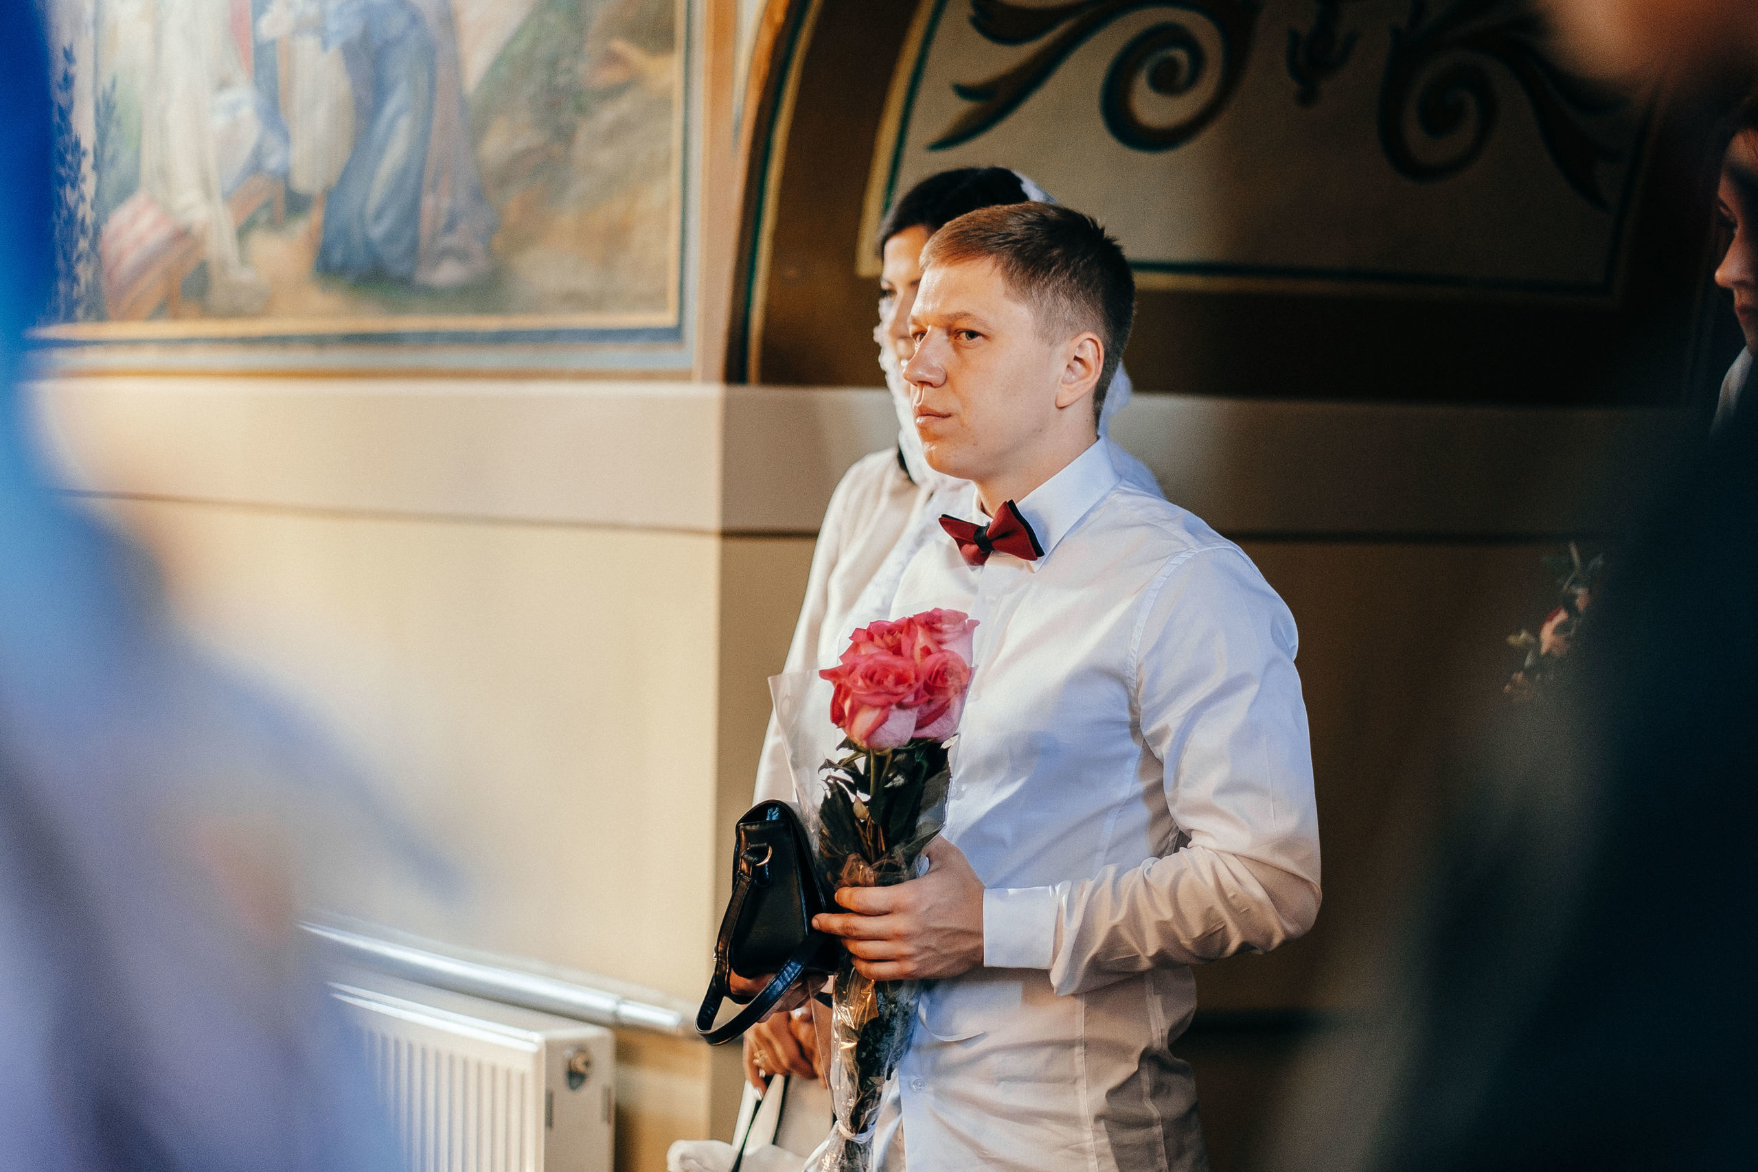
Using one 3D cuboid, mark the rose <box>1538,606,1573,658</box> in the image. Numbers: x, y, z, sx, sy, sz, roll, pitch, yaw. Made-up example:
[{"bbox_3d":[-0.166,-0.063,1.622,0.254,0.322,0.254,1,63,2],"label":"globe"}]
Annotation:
[{"bbox_3d":[0.571,0.039,3.450,0.042,0.046,0.042,3,3,37],"label":"rose"}]

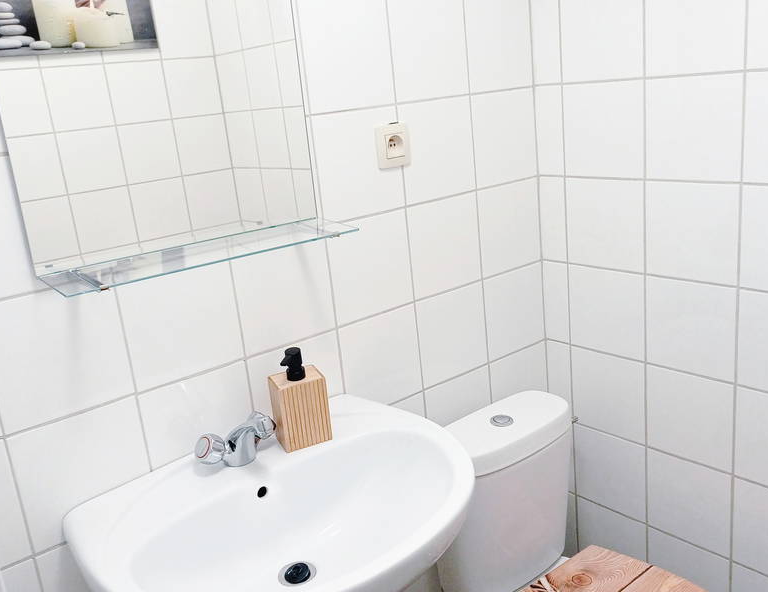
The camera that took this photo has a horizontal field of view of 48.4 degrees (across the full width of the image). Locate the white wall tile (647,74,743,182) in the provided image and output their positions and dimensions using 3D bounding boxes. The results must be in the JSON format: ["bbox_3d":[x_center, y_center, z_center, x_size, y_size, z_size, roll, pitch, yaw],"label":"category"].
[{"bbox_3d":[0.593,-0.318,1.641,0.008,0.197,0.200,-18,20,-38],"label":"white wall tile"}]

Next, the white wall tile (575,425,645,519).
[{"bbox_3d":[0.532,0.414,1.998,0.010,0.195,0.199,-18,20,-37],"label":"white wall tile"}]

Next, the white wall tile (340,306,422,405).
[{"bbox_3d":[-0.009,0.131,1.715,0.201,0.195,0.010,-18,20,-37],"label":"white wall tile"}]

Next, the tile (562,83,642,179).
[{"bbox_3d":[0.461,-0.348,1.793,0.008,0.197,0.200,-18,20,-38],"label":"tile"}]

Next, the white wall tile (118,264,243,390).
[{"bbox_3d":[-0.335,0.038,1.415,0.201,0.195,0.010,-18,20,-37],"label":"white wall tile"}]

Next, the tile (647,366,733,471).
[{"bbox_3d":[0.645,0.254,1.794,0.010,0.195,0.199,-18,20,-37],"label":"tile"}]

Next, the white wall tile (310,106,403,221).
[{"bbox_3d":[-0.044,-0.250,1.612,0.200,0.197,0.008,-18,20,-38],"label":"white wall tile"}]

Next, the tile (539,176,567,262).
[{"bbox_3d":[0.389,-0.176,1.947,0.010,0.196,0.074,-18,19,-37],"label":"tile"}]

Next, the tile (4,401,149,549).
[{"bbox_3d":[-0.474,0.279,1.359,0.199,0.196,0.010,-18,19,-37],"label":"tile"}]

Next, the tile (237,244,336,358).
[{"bbox_3d":[-0.180,-0.010,1.541,0.200,0.197,0.008,-18,20,-38],"label":"tile"}]

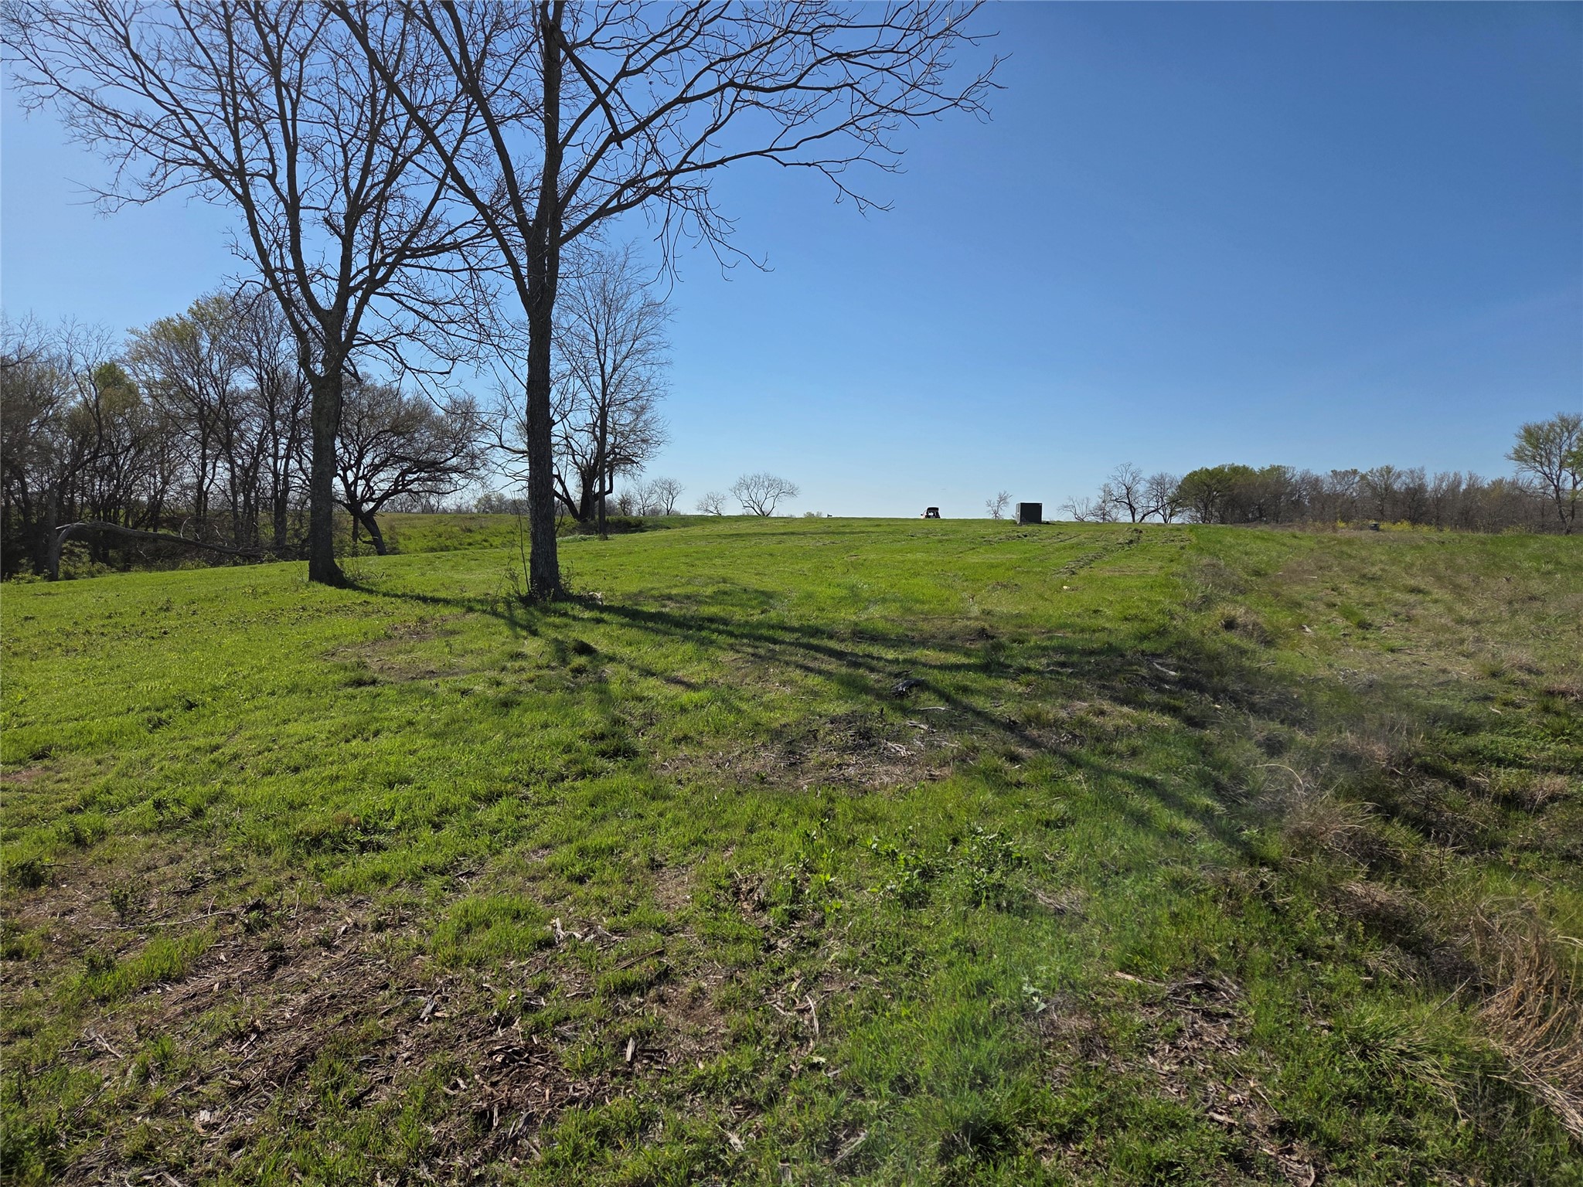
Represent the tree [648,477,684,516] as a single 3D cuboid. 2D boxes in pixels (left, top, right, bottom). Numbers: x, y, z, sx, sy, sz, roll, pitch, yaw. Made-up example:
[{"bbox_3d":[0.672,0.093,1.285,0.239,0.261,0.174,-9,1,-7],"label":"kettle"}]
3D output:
[{"bbox_3d":[-15.952,-12.508,135.000,4.444,4.921,4.286,0,4,0],"label":"tree"}]

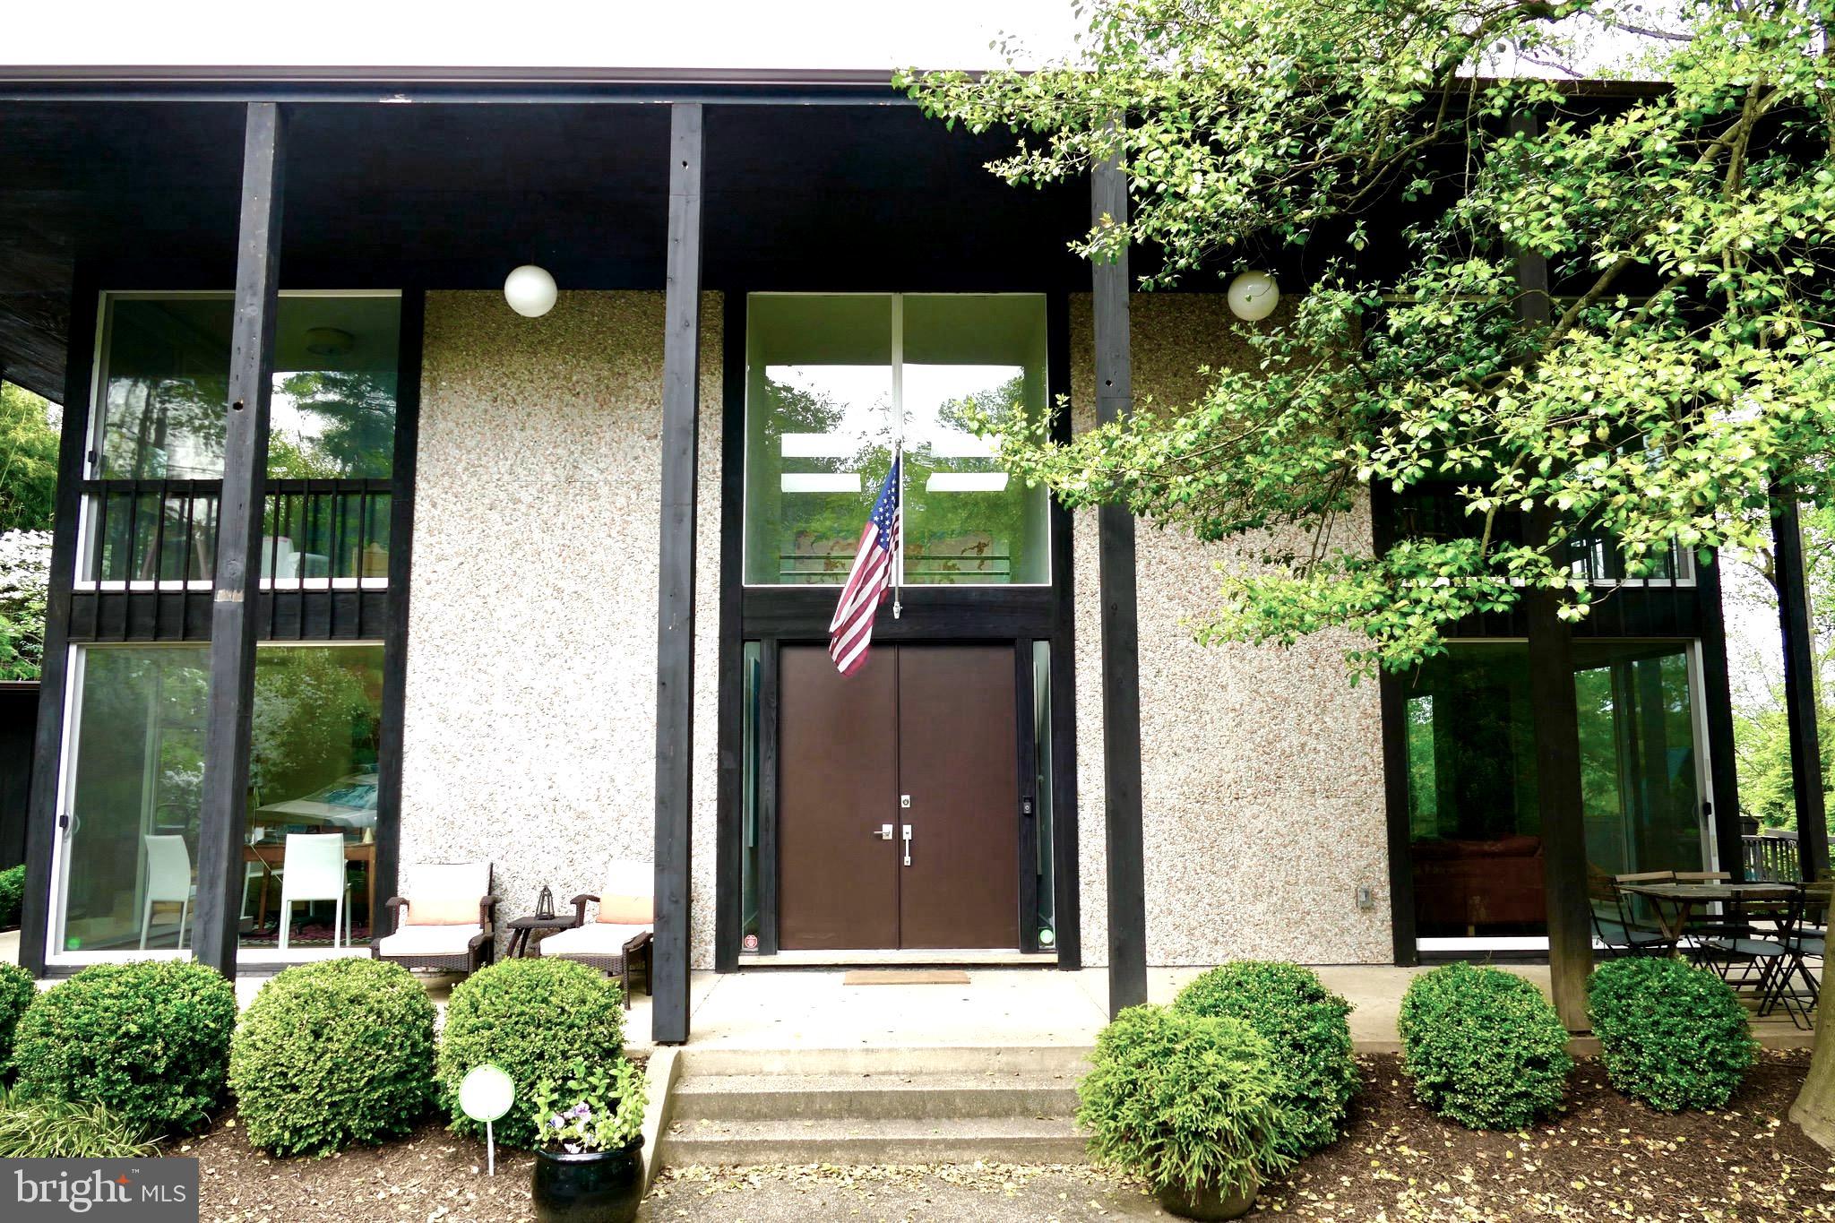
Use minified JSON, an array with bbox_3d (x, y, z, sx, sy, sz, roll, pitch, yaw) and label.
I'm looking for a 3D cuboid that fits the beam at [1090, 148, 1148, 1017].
[{"bbox_3d":[1.186,-0.345,7.541,0.185,5.520,0.170,0,-7,-1],"label":"beam"}]

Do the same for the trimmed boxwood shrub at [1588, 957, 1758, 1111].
[{"bbox_3d":[3.879,2.104,6.492,0.800,0.730,0.800,0,-7,-1],"label":"trimmed boxwood shrub"}]

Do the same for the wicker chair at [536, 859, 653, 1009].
[{"bbox_3d":[-2.076,2.224,8.896,0.780,0.840,1.380,-1,-7,7],"label":"wicker chair"}]

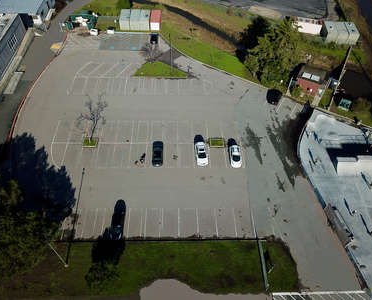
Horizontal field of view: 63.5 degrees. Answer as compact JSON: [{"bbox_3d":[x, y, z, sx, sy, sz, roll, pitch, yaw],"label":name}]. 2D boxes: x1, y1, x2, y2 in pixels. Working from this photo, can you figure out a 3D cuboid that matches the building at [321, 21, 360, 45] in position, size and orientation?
[{"bbox_3d":[38.346,-29.782,75.323,7.680,2.630,5.660,4,54,1],"label":"building"}]

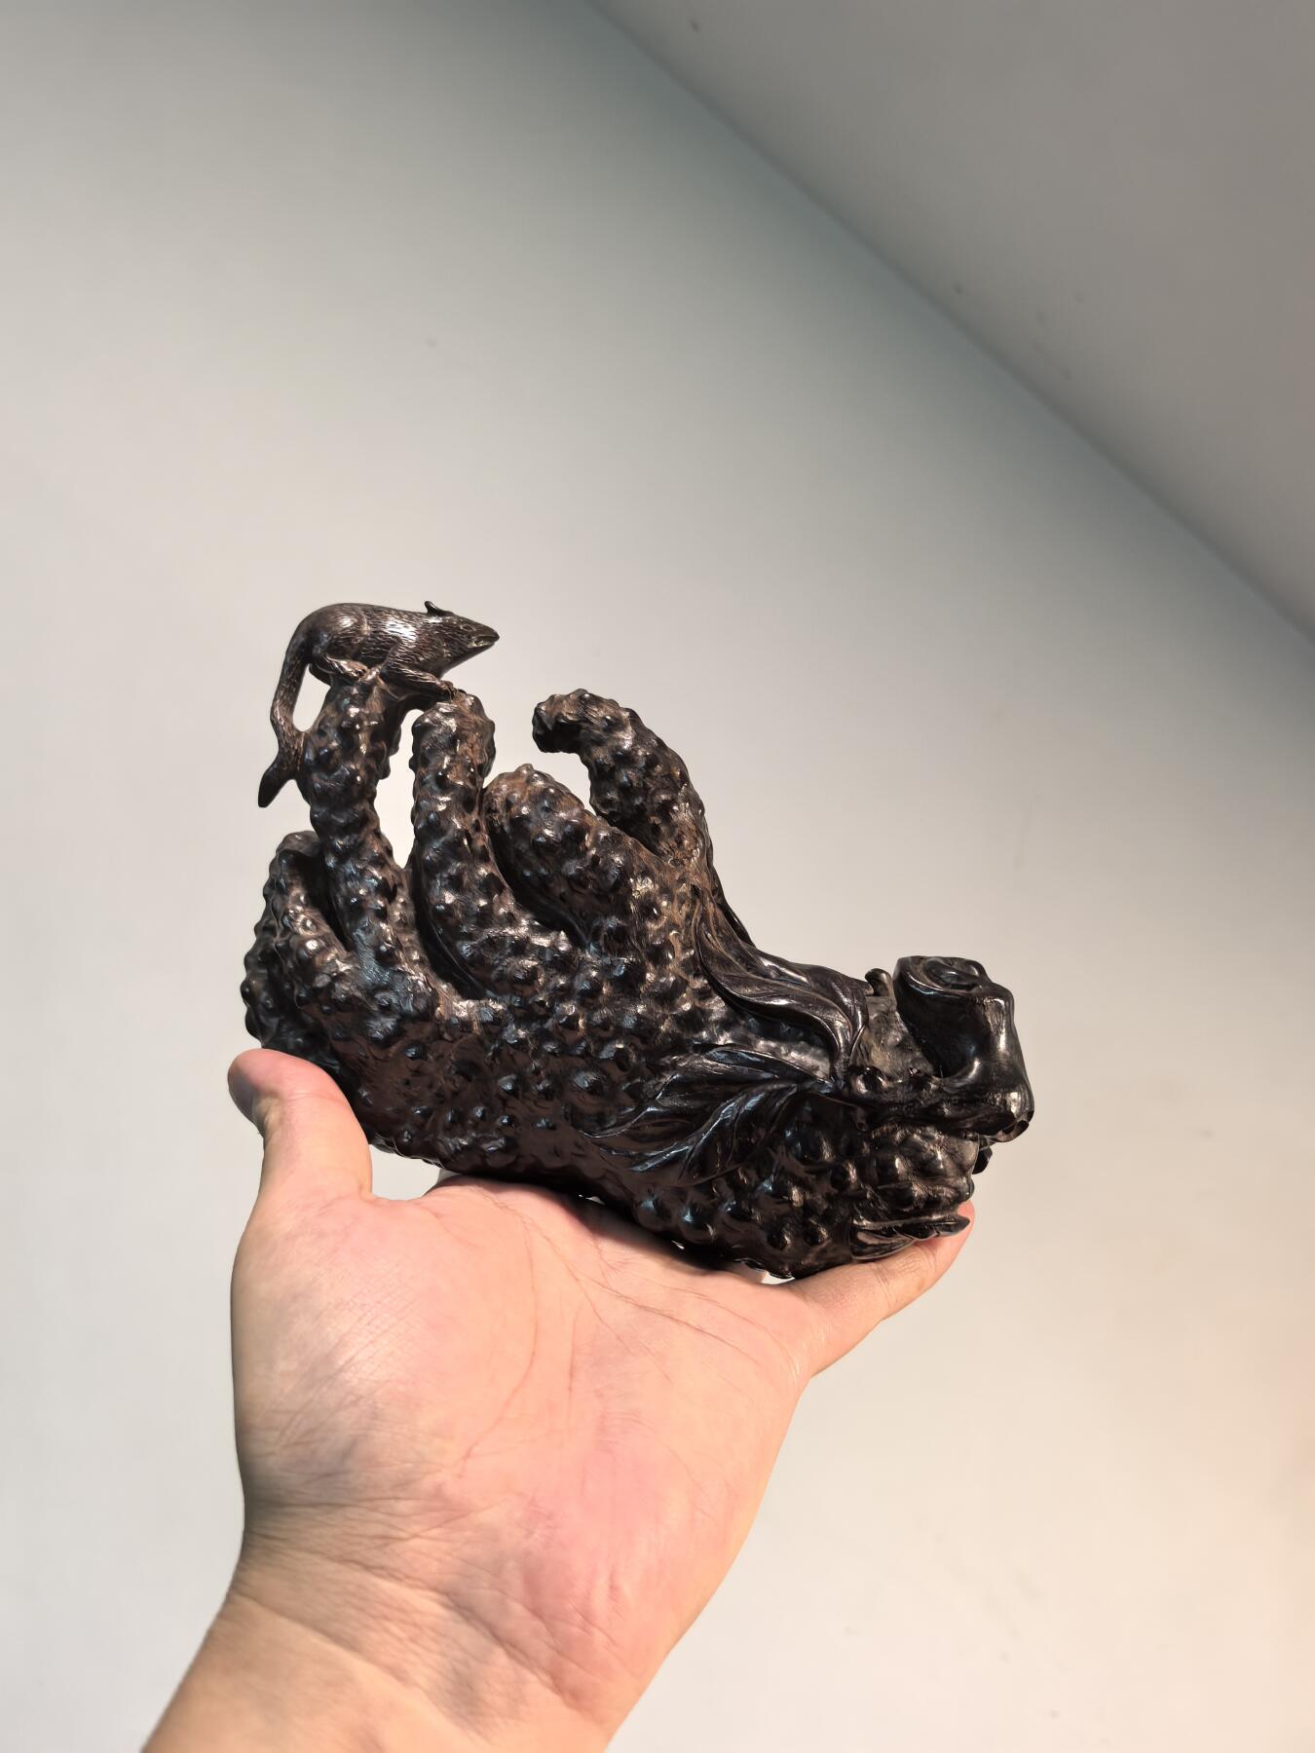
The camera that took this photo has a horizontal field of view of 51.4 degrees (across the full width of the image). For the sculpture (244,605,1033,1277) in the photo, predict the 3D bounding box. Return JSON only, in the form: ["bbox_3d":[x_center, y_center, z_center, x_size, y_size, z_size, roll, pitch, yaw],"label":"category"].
[{"bbox_3d":[0.001,0.017,0.325,0.188,0.140,0.100,12,3,7],"label":"sculpture"}]

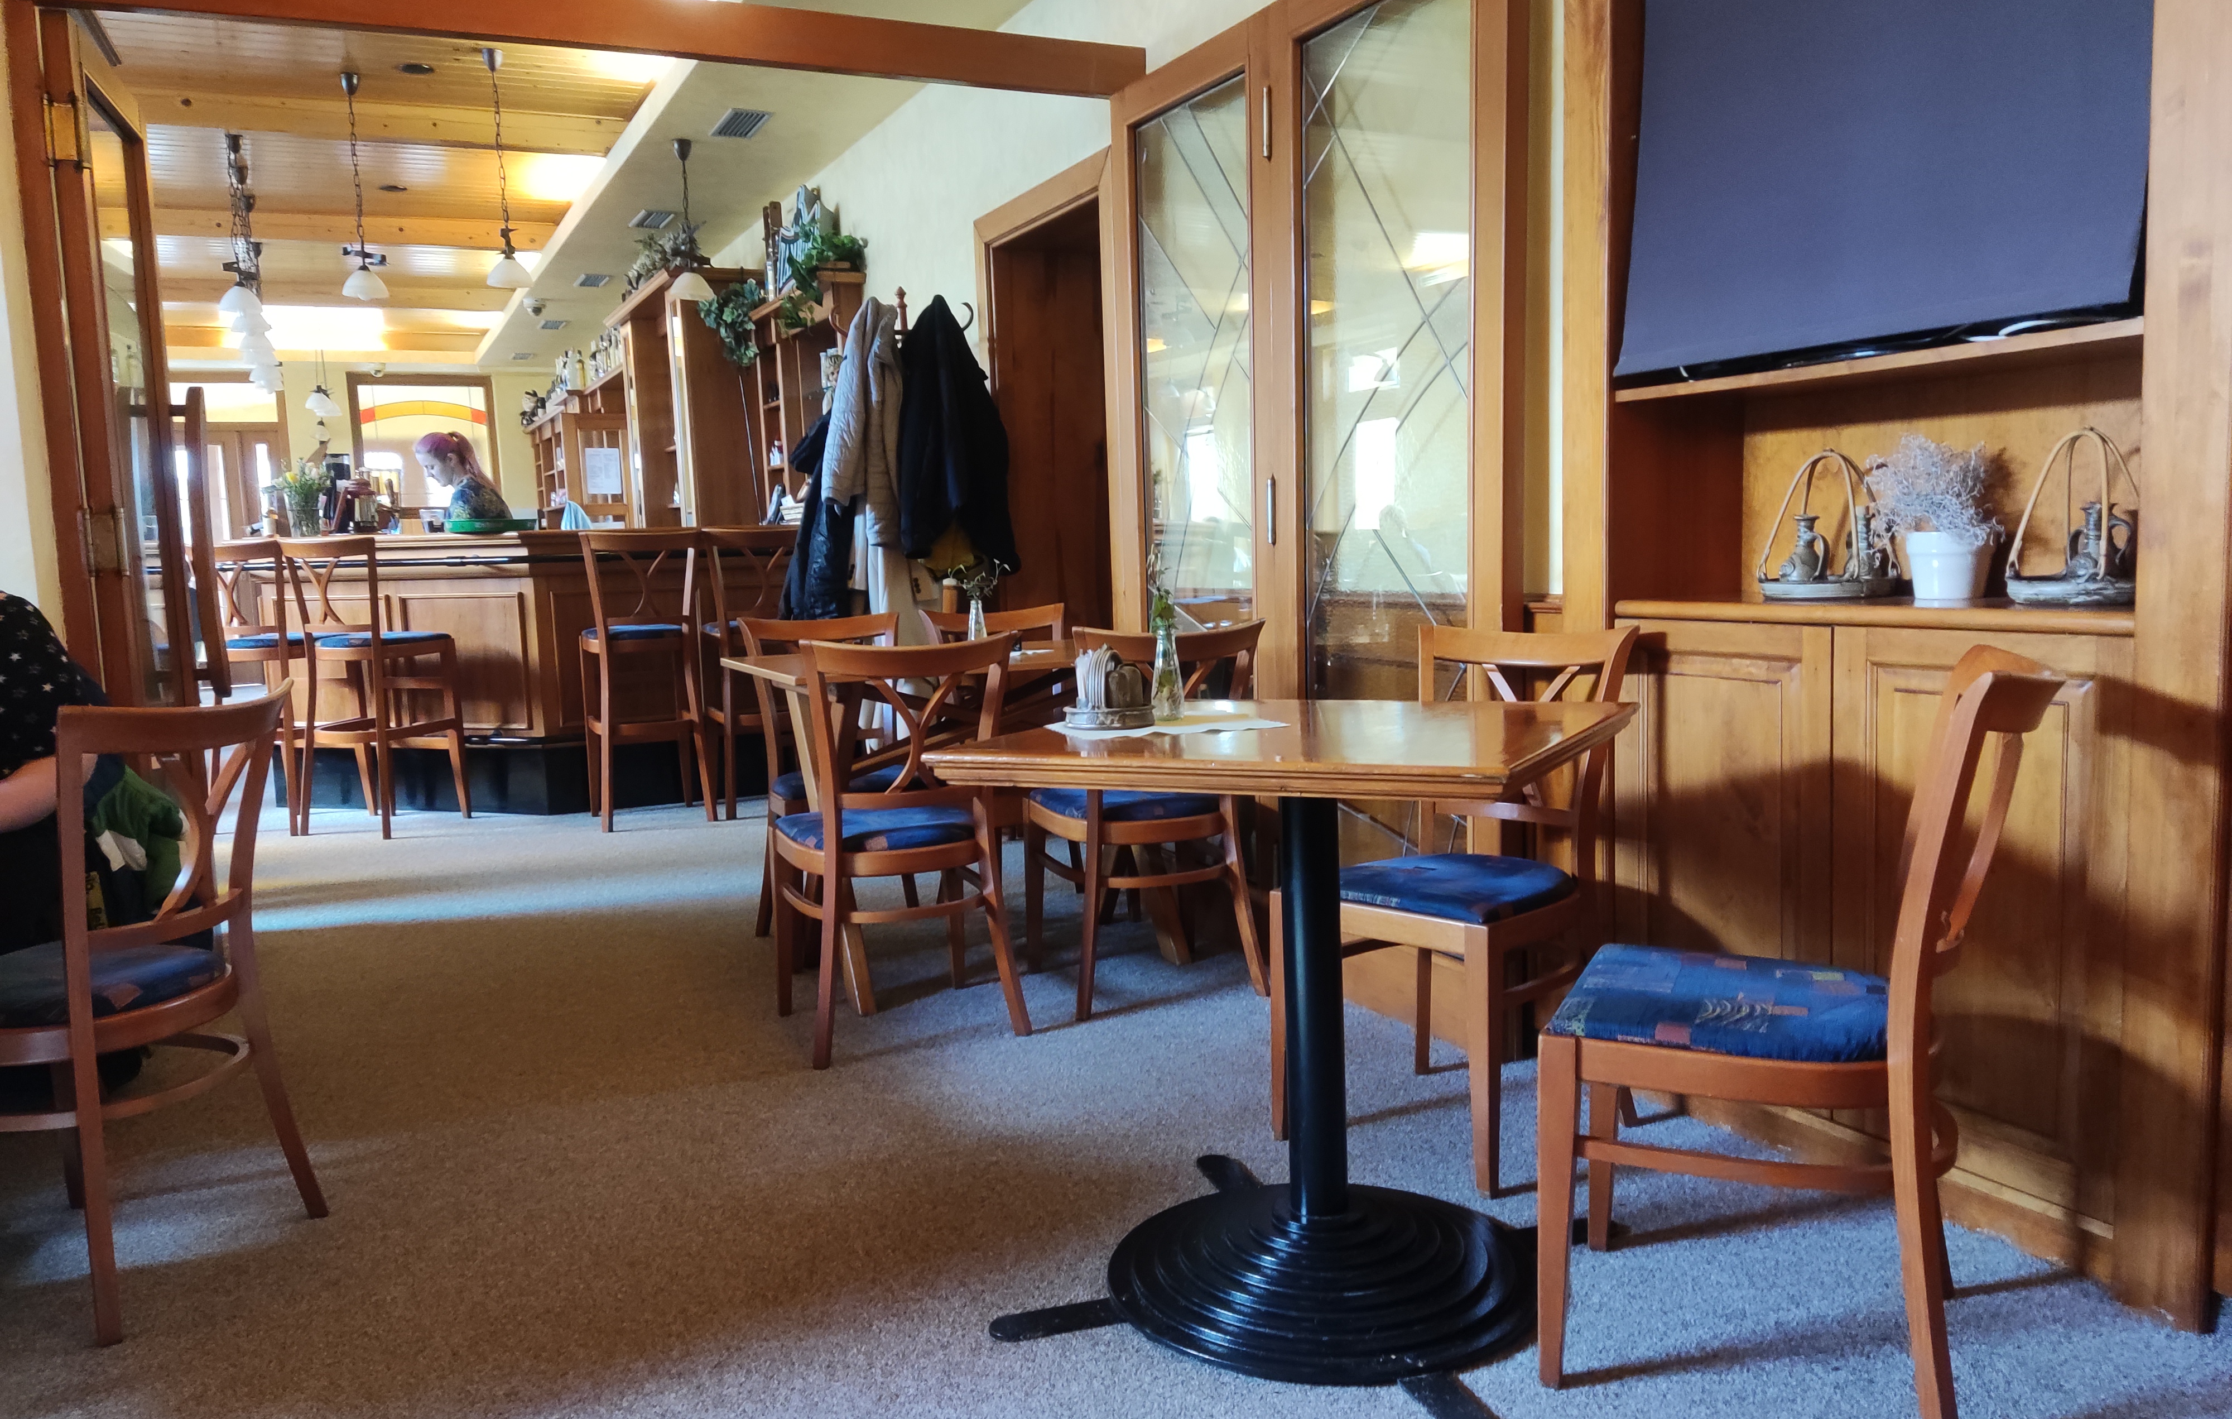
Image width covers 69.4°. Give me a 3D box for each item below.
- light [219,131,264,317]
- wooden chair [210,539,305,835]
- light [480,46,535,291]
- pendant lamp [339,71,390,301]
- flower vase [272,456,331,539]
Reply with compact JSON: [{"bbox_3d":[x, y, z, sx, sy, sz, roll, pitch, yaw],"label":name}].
[{"bbox_3d":[-3.871,-2.129,7.132,0.190,0.802,0.190,-4,6,-26],"label":"light"},{"bbox_3d":[-3.280,-0.095,6.335,0.440,1.125,0.530,1,7,19],"label":"wooden chair"},{"bbox_3d":[-2.362,-2.065,6.174,0.190,0.893,0.190,-4,6,-26],"label":"light"},{"bbox_3d":[-3.259,-2.252,6.950,0.205,1.000,0.205,-2,6,0],"label":"pendant lamp"},{"bbox_3d":[-3.587,-0.933,7.100,0.250,0.370,0.250,-2,6,0],"label":"flower vase"}]

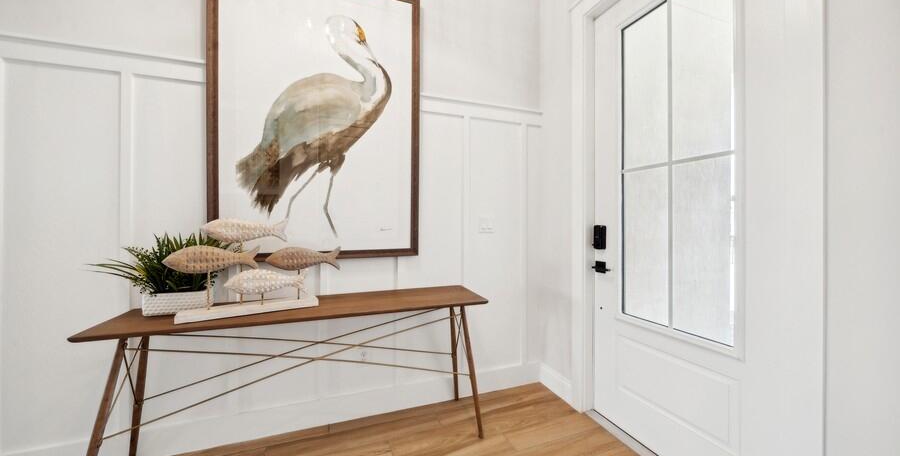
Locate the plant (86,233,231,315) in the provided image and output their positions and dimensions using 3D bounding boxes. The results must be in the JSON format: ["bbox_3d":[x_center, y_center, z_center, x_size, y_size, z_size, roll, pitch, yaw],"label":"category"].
[{"bbox_3d":[-1.328,0.214,1.425,0.470,0.370,0.250,0,0,-19],"label":"plant"}]

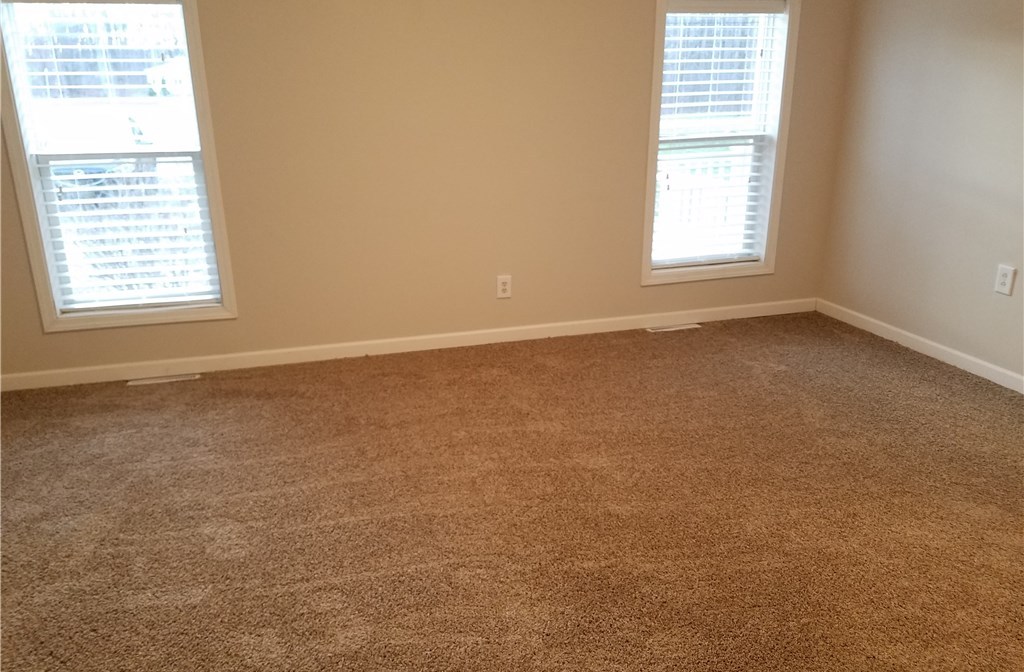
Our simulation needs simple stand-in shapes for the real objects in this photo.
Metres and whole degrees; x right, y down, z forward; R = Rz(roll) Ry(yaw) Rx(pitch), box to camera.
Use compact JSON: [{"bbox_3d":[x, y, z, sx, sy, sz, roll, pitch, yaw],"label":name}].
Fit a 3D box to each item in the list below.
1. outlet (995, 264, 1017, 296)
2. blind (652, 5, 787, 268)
[{"bbox_3d":[2.227,-0.251,3.480,0.012,0.124,0.081,-6,19,-15],"label":"outlet"},{"bbox_3d":[1.129,-1.097,4.283,0.705,1.420,0.055,-6,19,-15],"label":"blind"}]

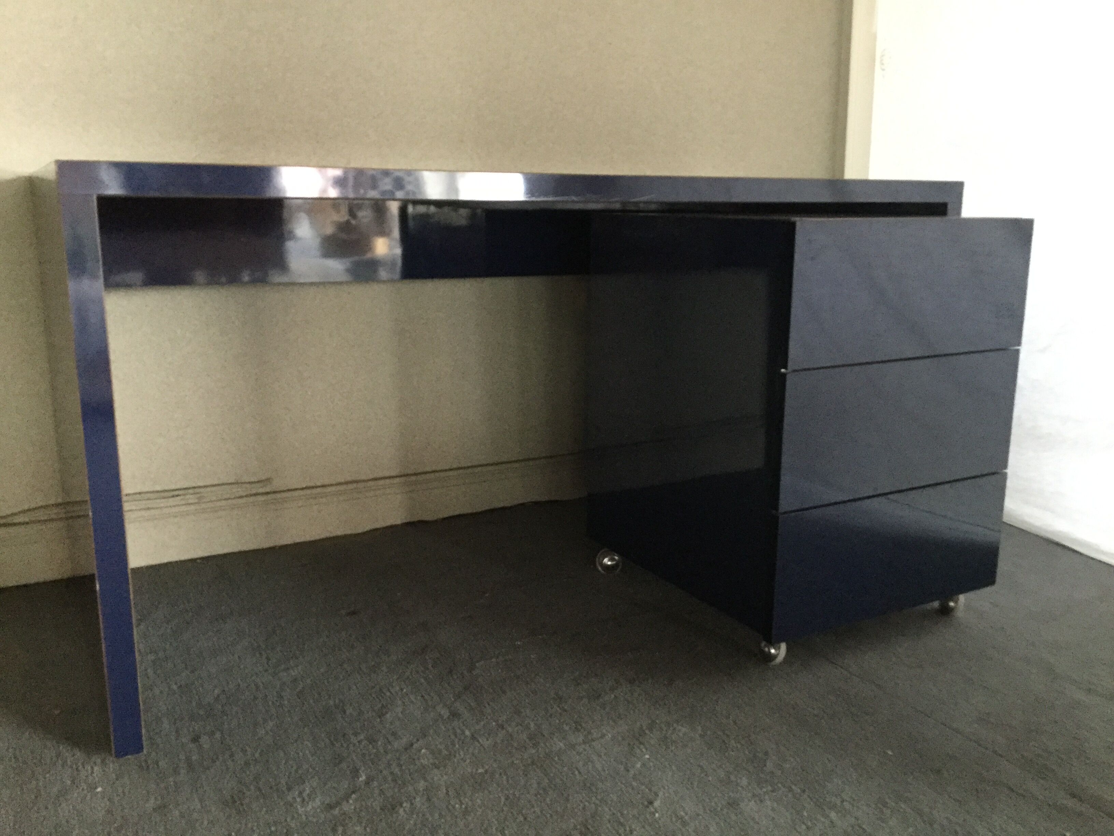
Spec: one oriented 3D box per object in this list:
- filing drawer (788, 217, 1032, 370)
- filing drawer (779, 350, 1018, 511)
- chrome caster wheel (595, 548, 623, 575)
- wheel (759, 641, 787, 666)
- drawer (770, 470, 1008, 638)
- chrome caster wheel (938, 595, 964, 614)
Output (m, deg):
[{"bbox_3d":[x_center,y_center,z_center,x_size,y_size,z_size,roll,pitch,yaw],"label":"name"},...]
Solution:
[{"bbox_3d":[0.419,-0.238,1.700,0.494,0.203,0.500,-6,14,-28],"label":"filing drawer"},{"bbox_3d":[0.418,-0.036,1.744,0.494,0.203,0.500,-6,14,-28],"label":"filing drawer"},{"bbox_3d":[0.101,0.272,1.915,0.050,0.056,0.050,-6,14,-28],"label":"chrome caster wheel"},{"bbox_3d":[0.334,0.354,1.543,0.050,0.056,0.050,-6,14,-28],"label":"wheel"},{"bbox_3d":[0.416,0.165,1.788,0.494,0.199,0.500,-6,14,-28],"label":"drawer"},{"bbox_3d":[0.689,0.315,1.740,0.050,0.056,0.050,-6,14,-28],"label":"chrome caster wheel"}]

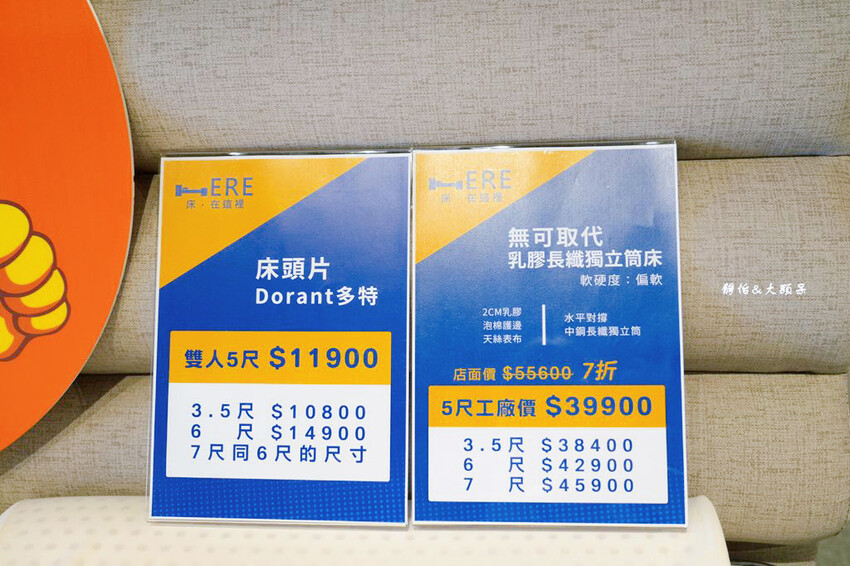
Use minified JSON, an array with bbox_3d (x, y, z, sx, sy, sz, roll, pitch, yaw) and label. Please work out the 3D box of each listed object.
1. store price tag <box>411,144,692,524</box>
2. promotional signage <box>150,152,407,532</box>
[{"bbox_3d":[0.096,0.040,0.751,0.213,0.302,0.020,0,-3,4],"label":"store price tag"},{"bbox_3d":[-0.117,0.044,0.775,0.213,0.302,0.020,0,-4,5],"label":"promotional signage"}]

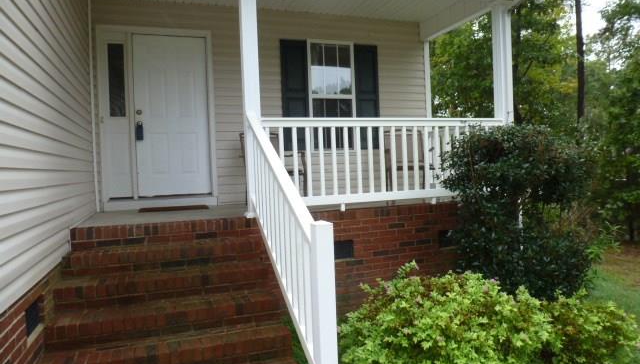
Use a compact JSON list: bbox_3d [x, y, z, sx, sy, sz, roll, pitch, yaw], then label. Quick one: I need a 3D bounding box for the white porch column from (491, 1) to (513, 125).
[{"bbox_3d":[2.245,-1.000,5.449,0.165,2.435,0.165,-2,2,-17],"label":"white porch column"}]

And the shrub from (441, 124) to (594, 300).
[{"bbox_3d":[2.052,0.470,4.666,1.500,2.050,1.350,-2,2,-17],"label":"shrub"}]

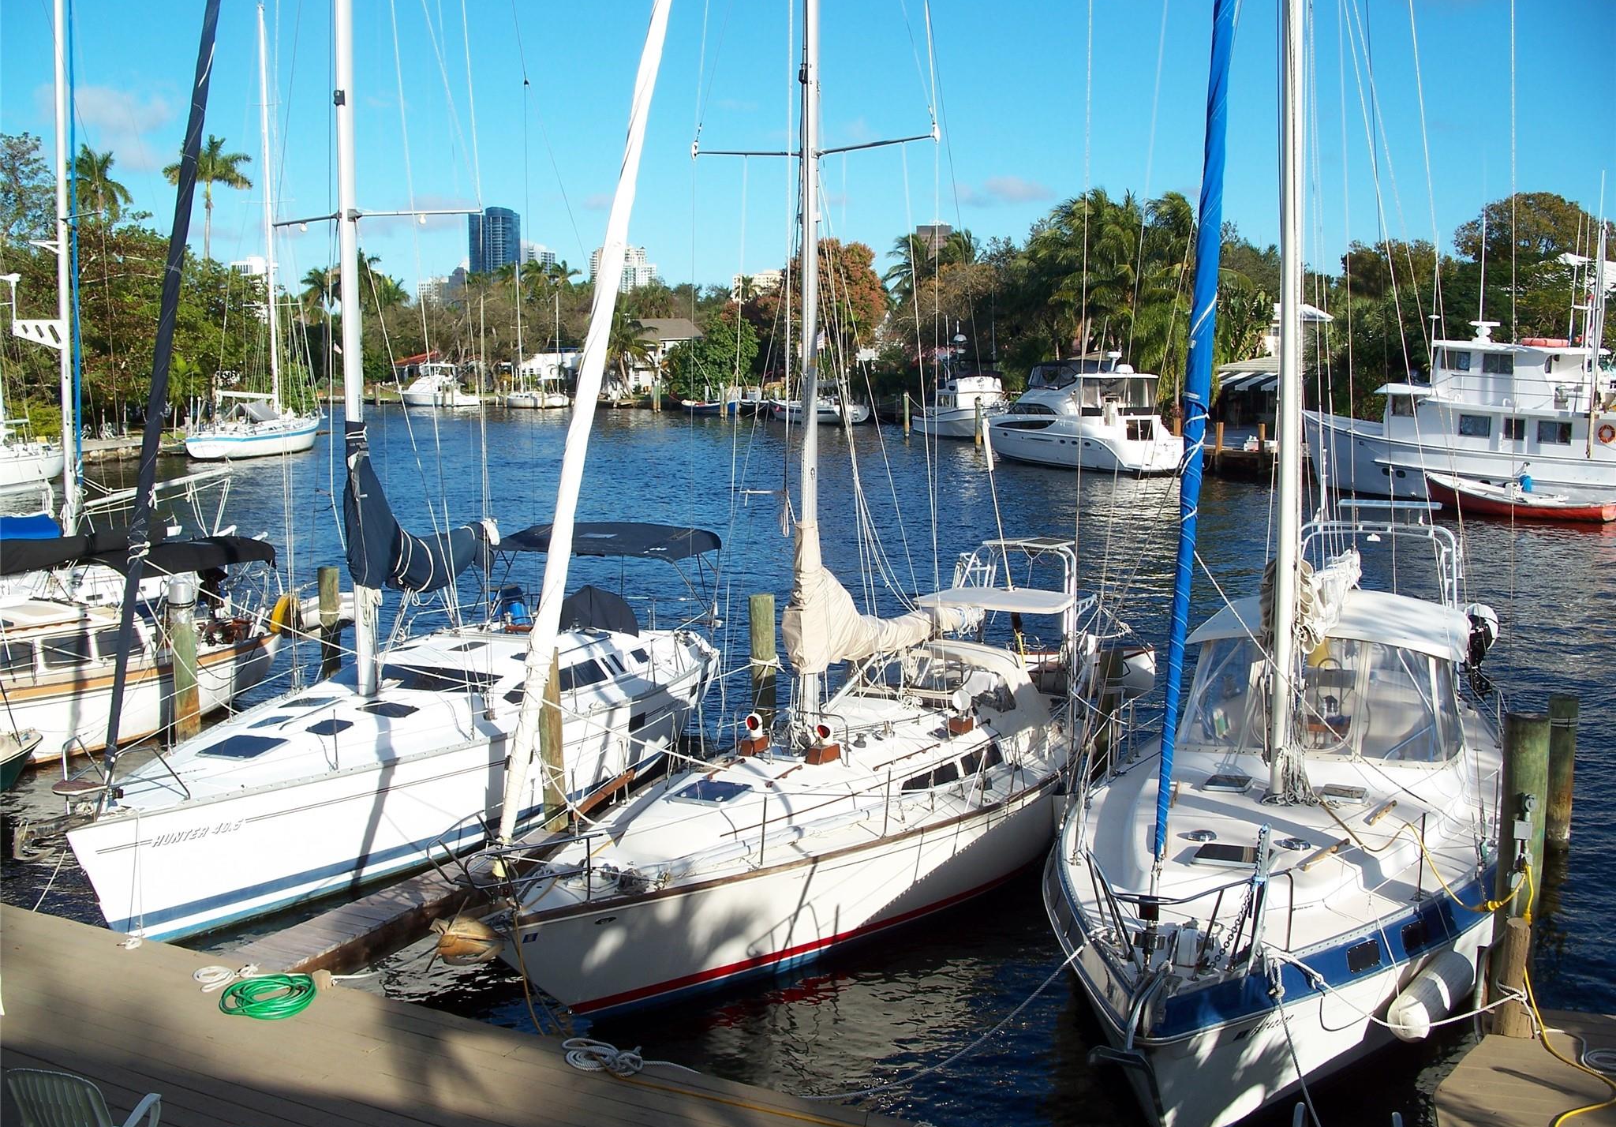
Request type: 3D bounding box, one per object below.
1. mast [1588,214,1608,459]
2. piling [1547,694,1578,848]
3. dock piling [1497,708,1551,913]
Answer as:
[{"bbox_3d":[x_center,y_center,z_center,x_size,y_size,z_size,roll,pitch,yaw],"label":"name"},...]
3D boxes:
[{"bbox_3d":[26.744,-7.639,58.504,0.160,8.220,0.160,-3,8,-25],"label":"mast"},{"bbox_3d":[9.181,2.509,21.098,0.340,1.796,0.340,0,7,0],"label":"piling"},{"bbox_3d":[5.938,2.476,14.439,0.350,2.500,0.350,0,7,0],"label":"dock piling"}]

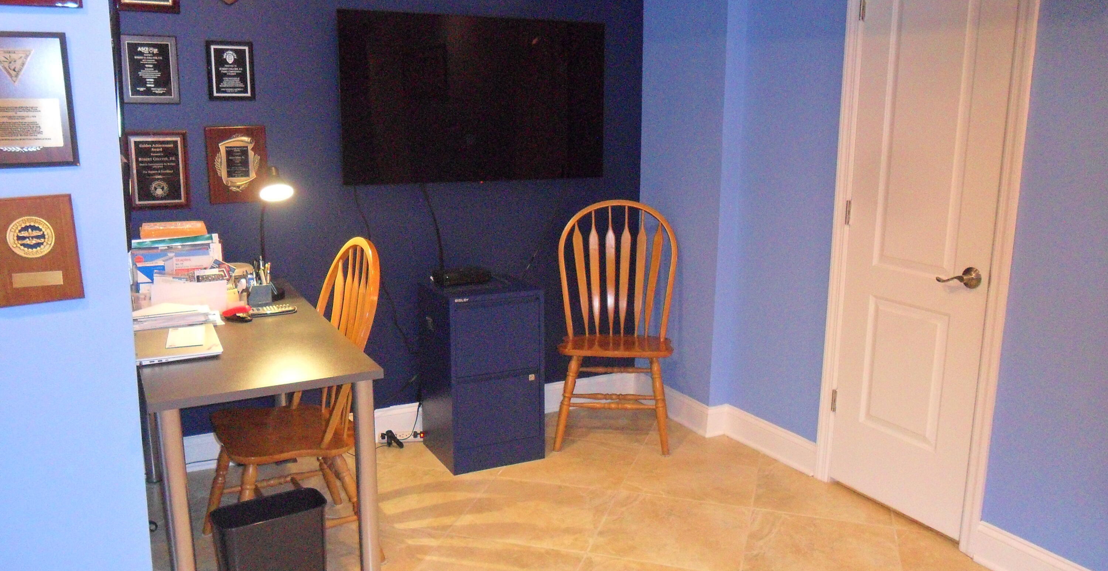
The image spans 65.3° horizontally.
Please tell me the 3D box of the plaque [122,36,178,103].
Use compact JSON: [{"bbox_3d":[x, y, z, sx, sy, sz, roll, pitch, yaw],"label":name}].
[{"bbox_3d":[-1.508,-0.806,3.232,0.186,0.245,0.022,-5,13,-26],"label":"plaque"}]

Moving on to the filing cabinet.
[{"bbox_3d":[-0.309,0.364,3.731,0.409,0.733,0.402,-5,13,-26],"label":"filing cabinet"}]

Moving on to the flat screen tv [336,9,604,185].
[{"bbox_3d":[-0.328,-0.810,3.790,1.221,0.698,0.060,-5,13,-26],"label":"flat screen tv"}]

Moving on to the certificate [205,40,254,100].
[{"bbox_3d":[-1.254,-0.830,3.356,0.170,0.221,0.022,-5,13,-26],"label":"certificate"}]

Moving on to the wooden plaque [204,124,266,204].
[{"bbox_3d":[-1.255,-0.478,3.427,0.220,0.303,0.022,-5,13,-26],"label":"wooden plaque"}]

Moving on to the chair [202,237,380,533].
[{"bbox_3d":[-0.888,0.377,2.863,0.546,1.048,0.536,-6,13,-30],"label":"chair"}]

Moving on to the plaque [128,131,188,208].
[{"bbox_3d":[-1.508,-0.441,3.306,0.200,0.286,0.022,-5,13,-26],"label":"plaque"}]

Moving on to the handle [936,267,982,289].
[{"bbox_3d":[1.345,-0.025,2.874,0.065,0.069,0.137,-6,13,-29],"label":"handle"}]

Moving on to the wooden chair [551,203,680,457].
[{"bbox_3d":[0.280,0.165,3.930,0.536,1.053,0.551,1,11,6],"label":"wooden chair"}]

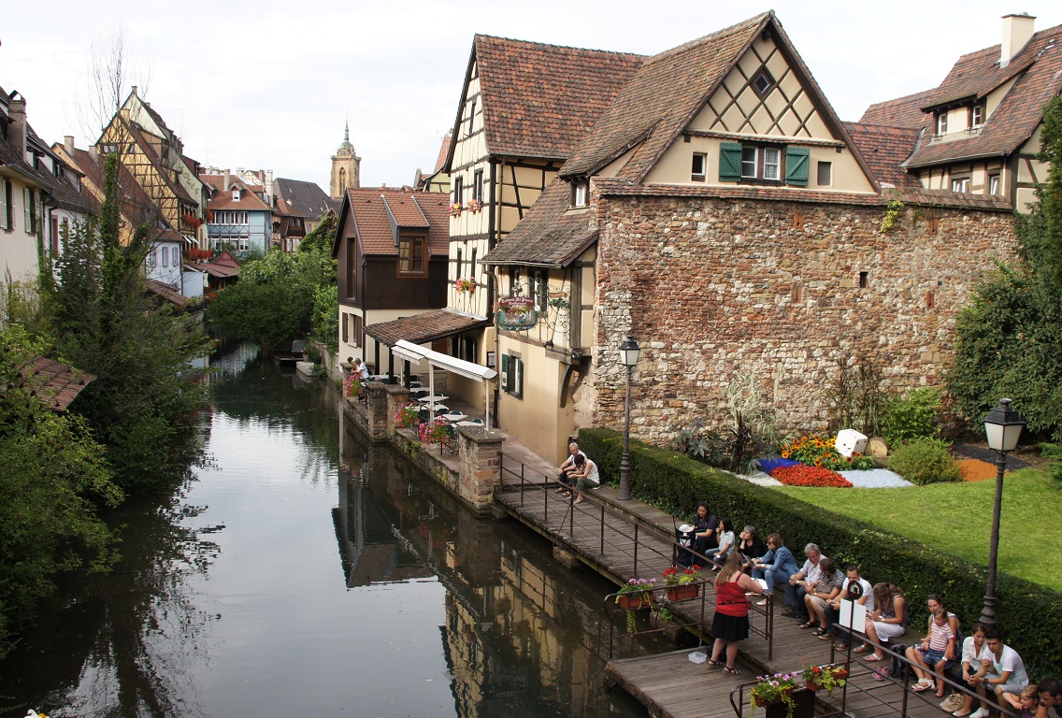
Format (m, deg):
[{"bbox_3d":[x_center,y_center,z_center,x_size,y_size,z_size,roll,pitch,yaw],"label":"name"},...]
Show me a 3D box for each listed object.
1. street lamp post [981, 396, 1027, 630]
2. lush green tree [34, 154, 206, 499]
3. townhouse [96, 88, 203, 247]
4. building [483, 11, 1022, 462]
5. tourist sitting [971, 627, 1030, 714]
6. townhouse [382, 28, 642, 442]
[{"bbox_3d":[5.958,2.245,11.755,0.380,3.590,0.380,-1,7,-19],"label":"street lamp post"},{"bbox_3d":[-11.613,-1.432,26.027,4.600,8.800,4.600,-1,7,-20],"label":"lush green tree"},{"bbox_3d":[-34.742,-13.767,79.536,10.500,18.300,13.000,0,7,-13],"label":"townhouse"},{"bbox_3d":[5.641,-3.303,27.241,13.450,11.550,8.500,-1,7,-19],"label":"building"},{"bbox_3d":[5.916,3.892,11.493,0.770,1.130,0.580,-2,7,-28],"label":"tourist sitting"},{"bbox_3d":[1.586,-4.488,32.197,9.000,12.700,6.100,-1,7,-20],"label":"townhouse"}]

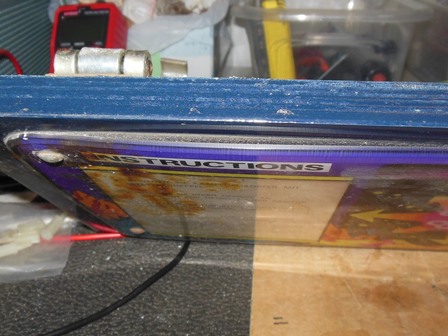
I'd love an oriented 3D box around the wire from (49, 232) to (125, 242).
[{"bbox_3d":[-0.131,0.067,0.310,0.069,0.004,0.005,-1,61,-4],"label":"wire"}]

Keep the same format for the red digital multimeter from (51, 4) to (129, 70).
[{"bbox_3d":[-0.160,-0.116,0.388,0.075,0.043,0.145,0,82,5],"label":"red digital multimeter"}]

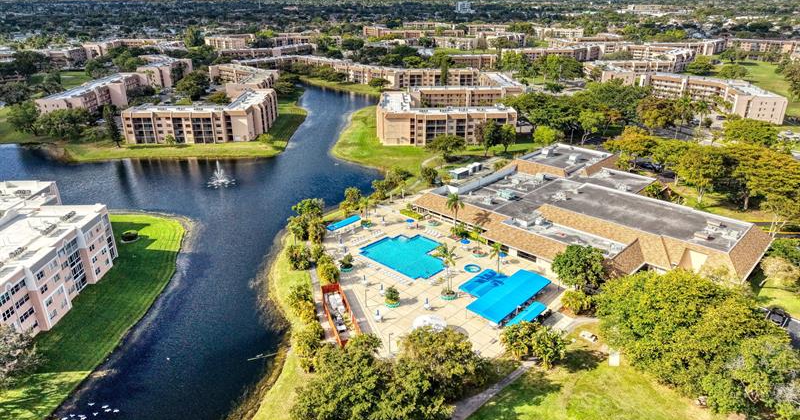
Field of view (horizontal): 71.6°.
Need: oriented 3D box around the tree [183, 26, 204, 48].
[{"bbox_3d":[-215.633,-180.385,579.234,22.973,19.599,22.284,-8,23,-18],"label":"tree"}]

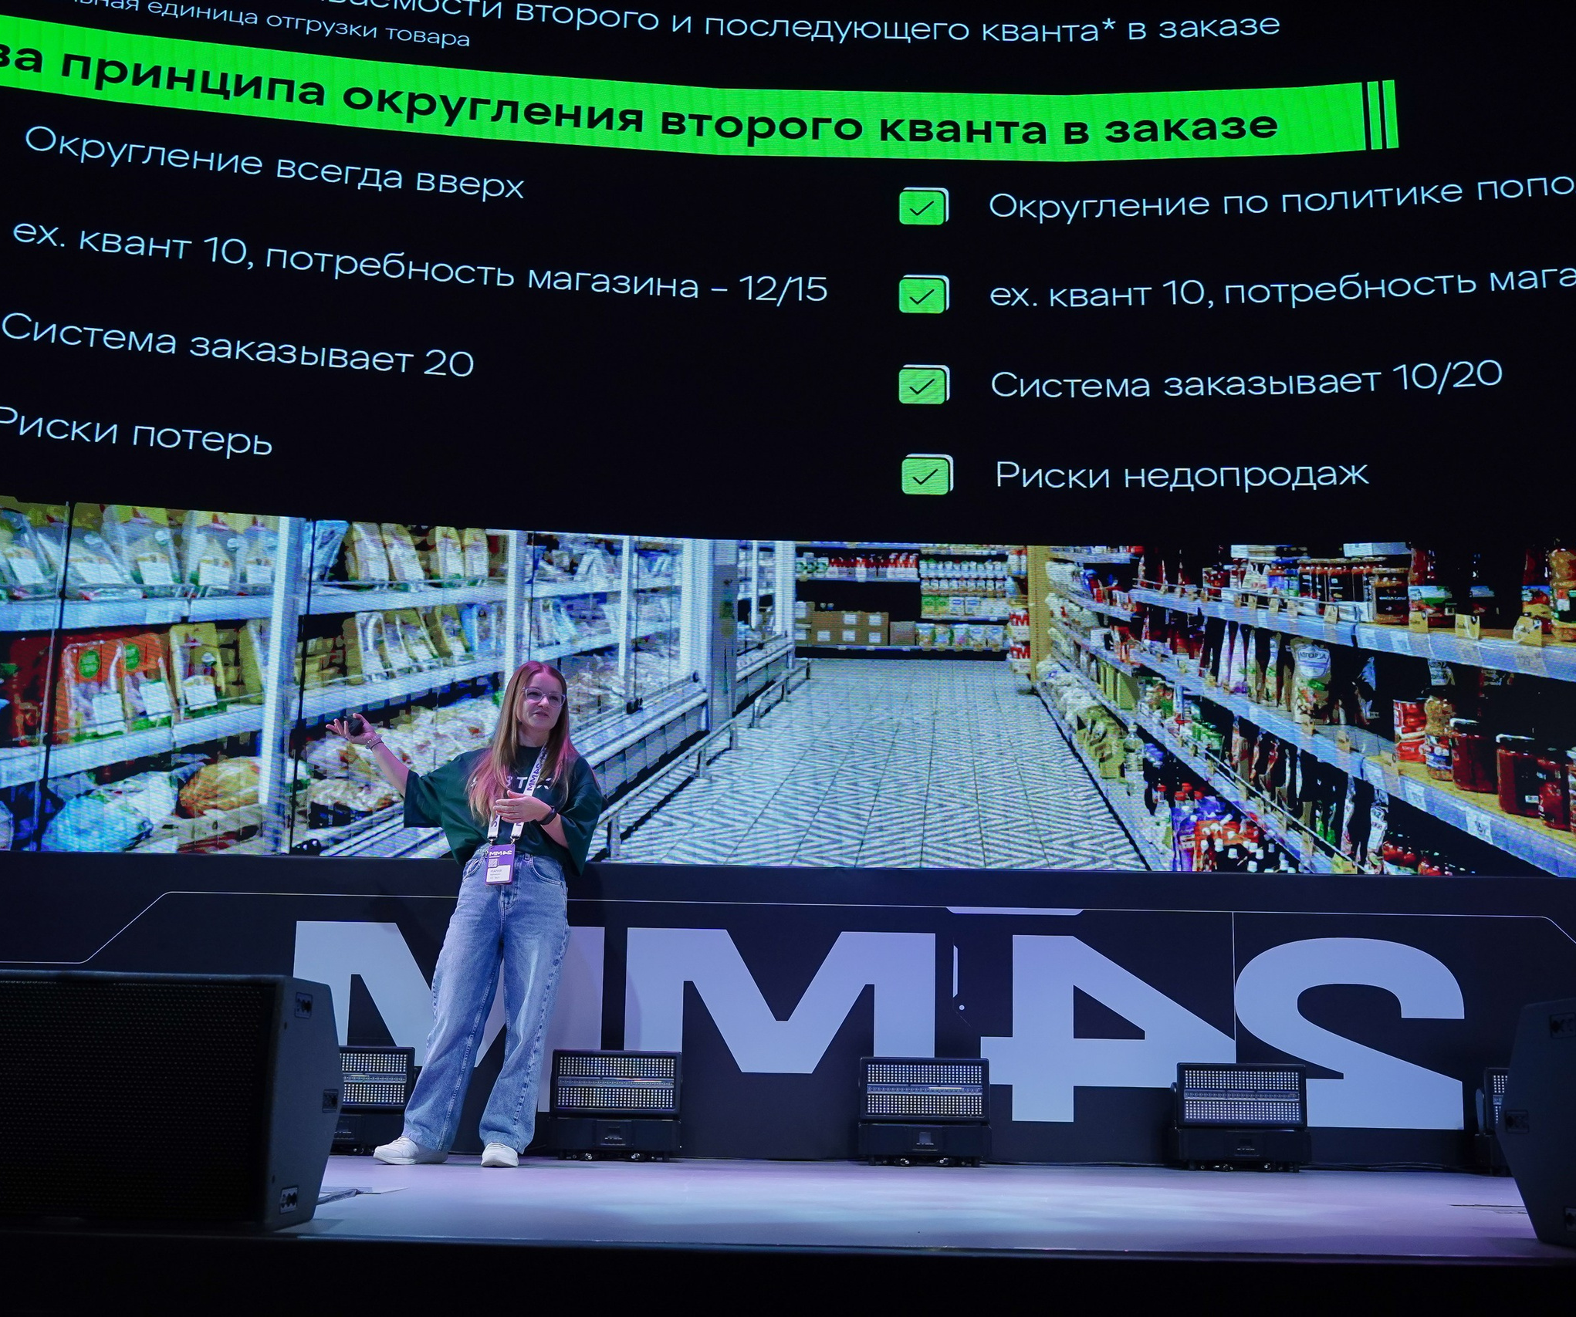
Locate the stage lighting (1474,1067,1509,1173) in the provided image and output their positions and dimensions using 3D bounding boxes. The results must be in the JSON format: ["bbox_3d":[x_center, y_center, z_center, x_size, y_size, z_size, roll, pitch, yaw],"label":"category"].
[{"bbox_3d":[2.660,1.615,5.020,0.445,0.345,0.210,1,-11,0],"label":"stage lighting"}]

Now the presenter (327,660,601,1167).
[{"bbox_3d":[-1.100,0.848,4.880,0.900,1.660,0.470,2,-11,-7],"label":"presenter"}]

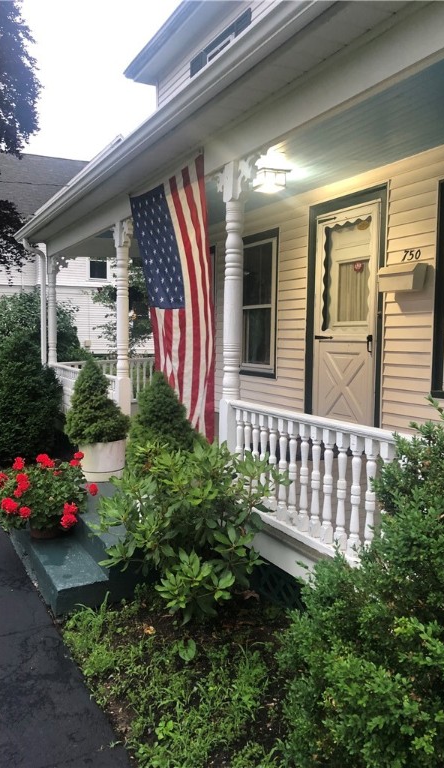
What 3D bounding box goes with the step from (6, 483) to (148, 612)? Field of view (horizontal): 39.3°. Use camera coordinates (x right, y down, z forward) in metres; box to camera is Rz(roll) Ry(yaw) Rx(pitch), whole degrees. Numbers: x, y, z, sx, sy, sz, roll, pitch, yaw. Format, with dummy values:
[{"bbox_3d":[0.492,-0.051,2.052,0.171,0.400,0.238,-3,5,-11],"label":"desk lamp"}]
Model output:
[{"bbox_3d":[-0.968,1.061,4.728,1.040,0.360,2.200,-2,5,-27],"label":"step"}]

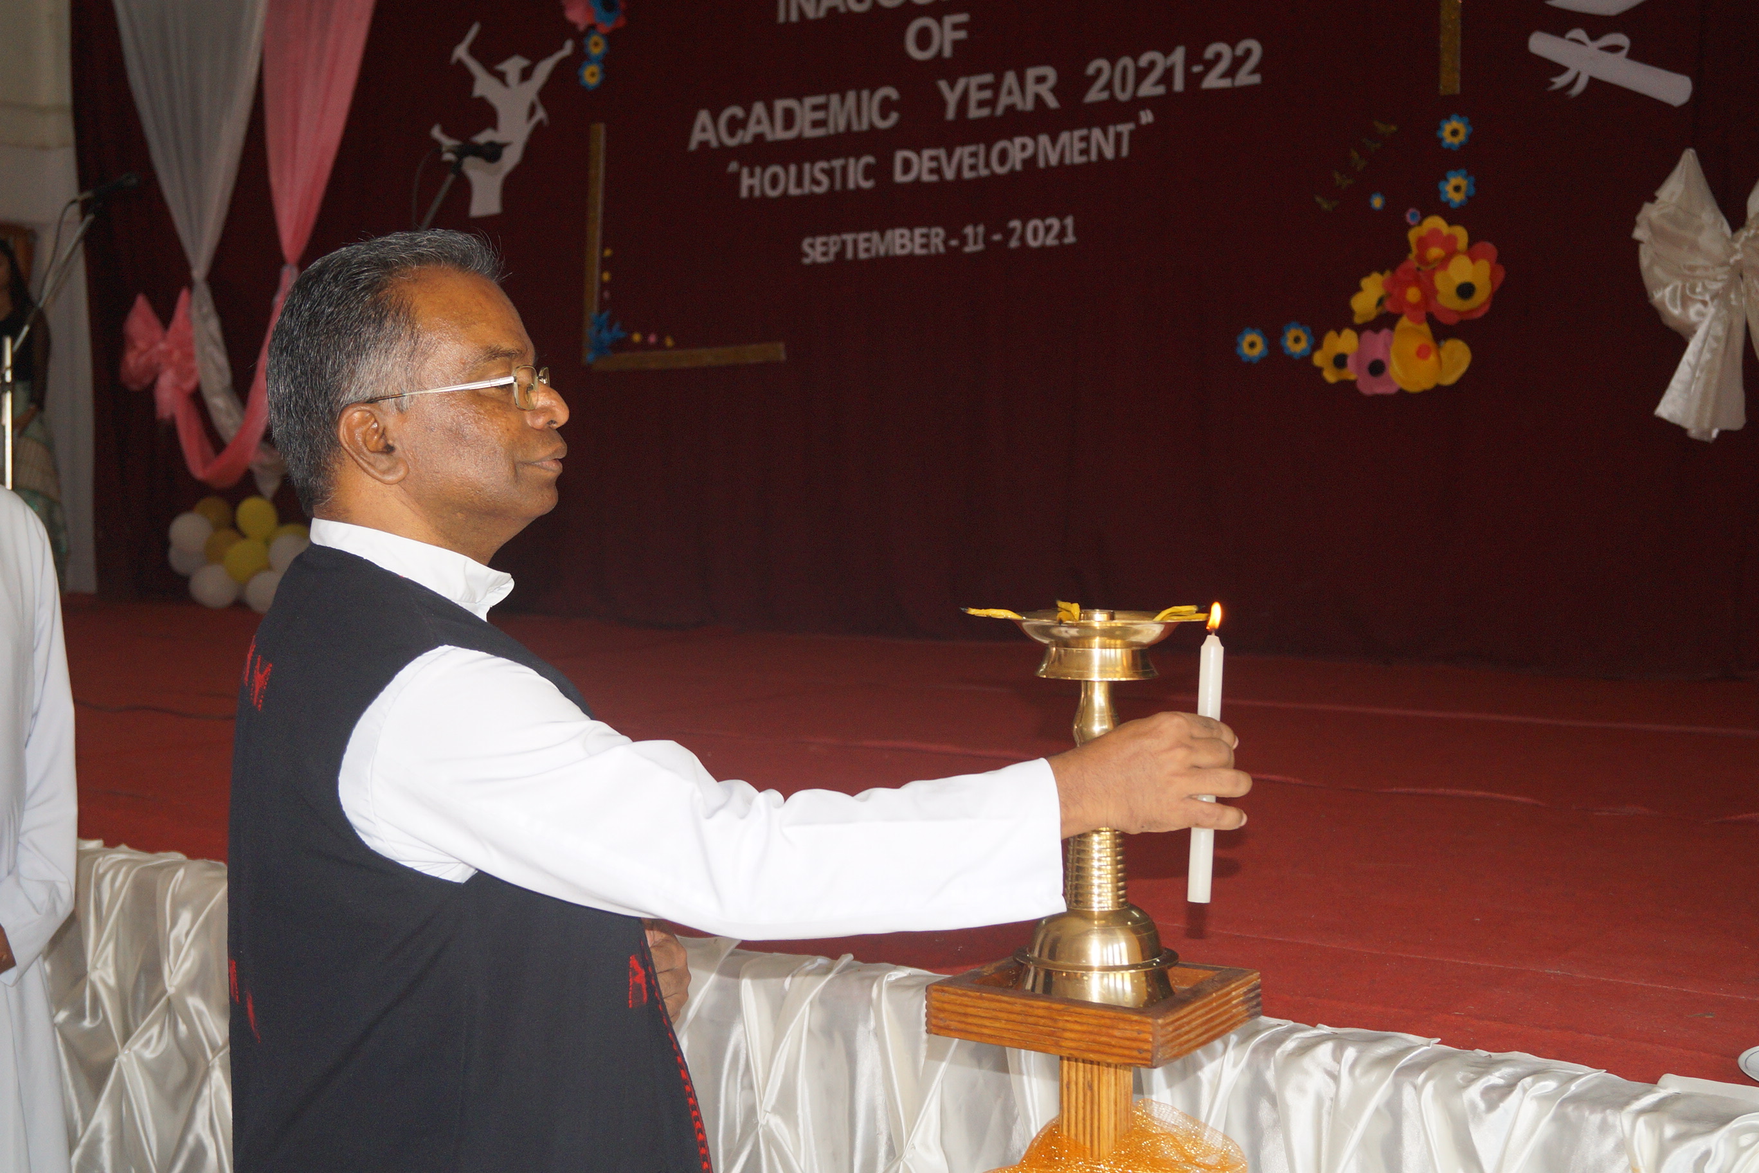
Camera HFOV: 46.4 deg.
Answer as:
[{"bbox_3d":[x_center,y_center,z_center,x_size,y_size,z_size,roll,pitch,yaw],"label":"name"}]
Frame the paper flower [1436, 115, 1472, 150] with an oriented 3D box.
[{"bbox_3d":[1.782,-1.408,6.357,0.108,0.102,0.020,2,4,33],"label":"paper flower"}]

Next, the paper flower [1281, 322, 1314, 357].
[{"bbox_3d":[1.357,-0.799,6.665,0.113,0.112,0.020,2,4,33],"label":"paper flower"}]

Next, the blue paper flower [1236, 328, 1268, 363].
[{"bbox_3d":[1.227,-0.791,6.749,0.111,0.114,0.020,2,4,33],"label":"blue paper flower"}]

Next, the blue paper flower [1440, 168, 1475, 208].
[{"bbox_3d":[1.791,-1.234,6.360,0.108,0.119,0.020,2,4,33],"label":"blue paper flower"}]

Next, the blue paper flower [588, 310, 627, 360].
[{"bbox_3d":[-1.093,-1.008,8.245,0.201,0.197,0.050,2,4,33],"label":"blue paper flower"}]

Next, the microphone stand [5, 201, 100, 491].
[{"bbox_3d":[-2.365,-0.402,5.597,0.480,1.370,0.580,2,4,33],"label":"microphone stand"}]

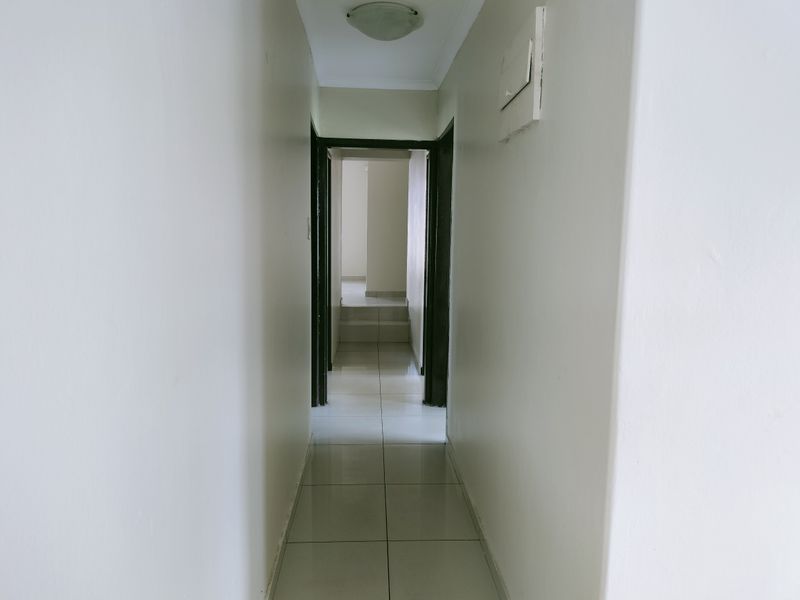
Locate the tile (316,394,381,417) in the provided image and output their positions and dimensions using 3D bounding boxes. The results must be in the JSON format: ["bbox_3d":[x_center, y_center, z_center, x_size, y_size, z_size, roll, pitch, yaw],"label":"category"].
[{"bbox_3d":[-0.397,0.816,4.827,0.500,0.015,0.615,0,6,-2],"label":"tile"}]

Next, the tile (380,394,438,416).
[{"bbox_3d":[0.077,0.816,4.848,0.450,0.015,0.615,0,6,-2],"label":"tile"}]

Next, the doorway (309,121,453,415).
[{"bbox_3d":[-0.155,-0.196,4.733,0.950,2.020,0.150,0,6,-2],"label":"doorway"}]

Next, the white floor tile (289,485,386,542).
[{"bbox_3d":[-0.288,1.017,2.996,0.440,0.015,0.615,0,6,-2],"label":"white floor tile"}]

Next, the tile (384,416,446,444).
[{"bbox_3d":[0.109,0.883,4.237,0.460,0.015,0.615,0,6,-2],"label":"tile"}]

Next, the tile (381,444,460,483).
[{"bbox_3d":[0.115,0.950,3.625,0.420,0.015,0.615,0,6,-2],"label":"tile"}]

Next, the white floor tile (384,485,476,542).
[{"bbox_3d":[0.142,1.017,3.014,0.420,0.015,0.615,0,6,-2],"label":"white floor tile"}]

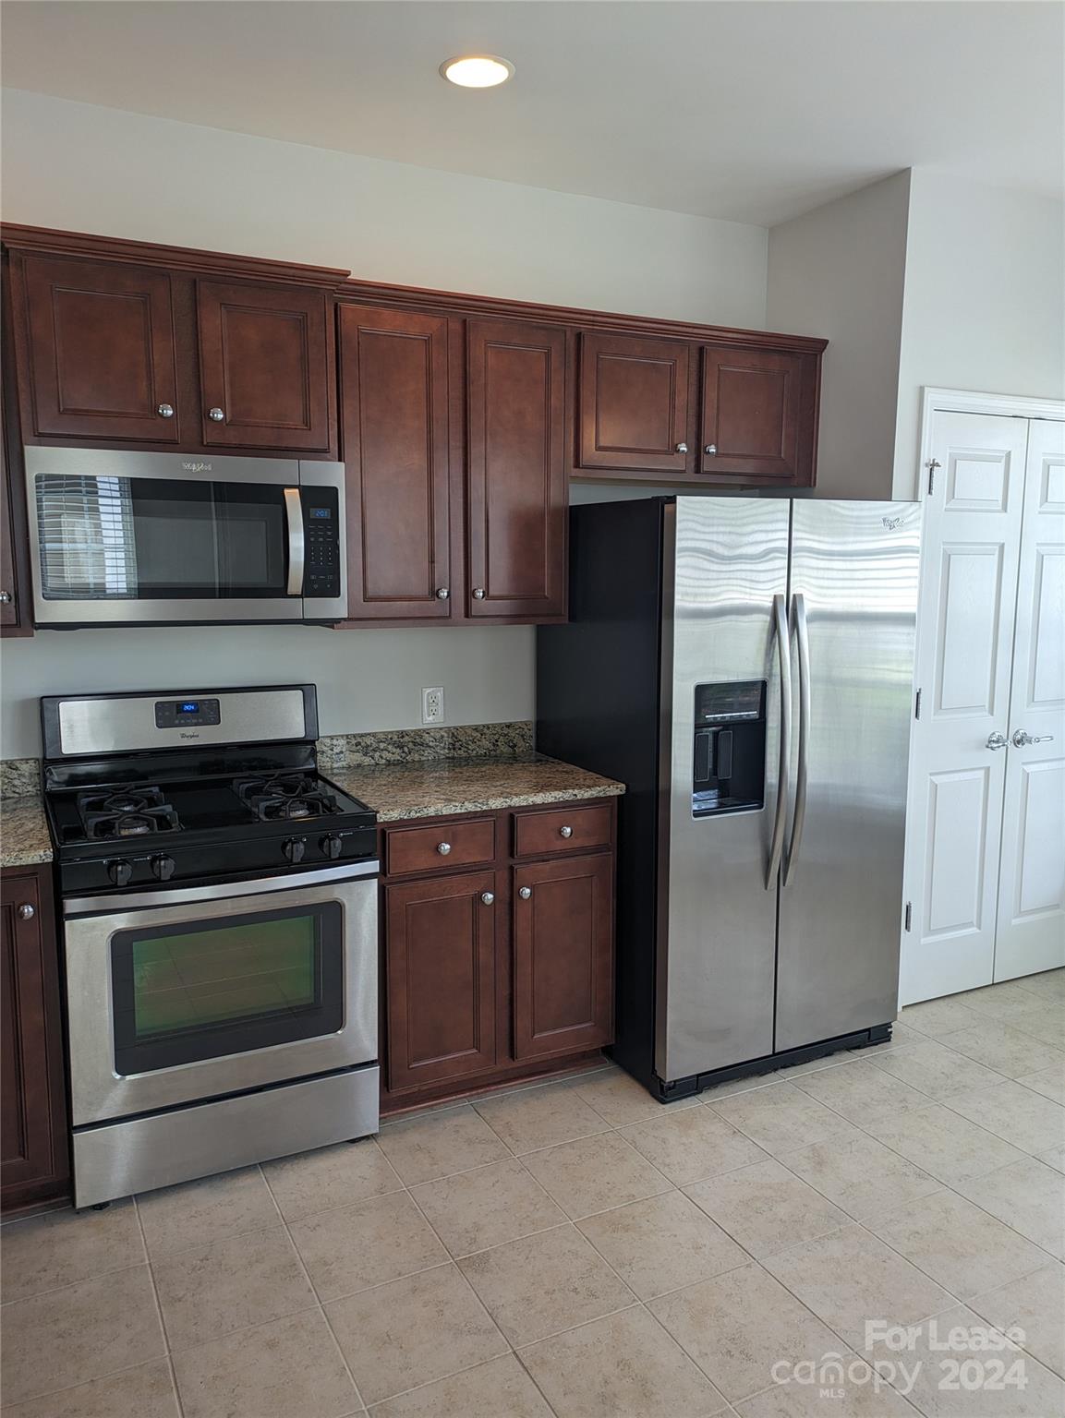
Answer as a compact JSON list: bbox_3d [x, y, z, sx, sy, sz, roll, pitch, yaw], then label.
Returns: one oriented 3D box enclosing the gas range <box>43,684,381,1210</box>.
[{"bbox_3d":[-0.885,0.573,2.830,0.766,1.195,0.675,-4,9,-26],"label":"gas range"}]

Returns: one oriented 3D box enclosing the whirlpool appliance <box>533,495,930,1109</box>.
[{"bbox_3d":[0.613,0.216,3.405,0.892,1.748,0.885,-4,9,-26],"label":"whirlpool appliance"}]

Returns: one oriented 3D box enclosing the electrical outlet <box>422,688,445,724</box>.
[{"bbox_3d":[-0.330,-0.011,3.420,0.075,0.120,0.009,-4,9,-26],"label":"electrical outlet"}]

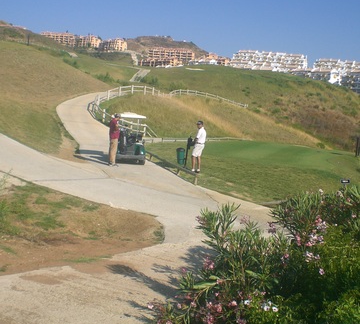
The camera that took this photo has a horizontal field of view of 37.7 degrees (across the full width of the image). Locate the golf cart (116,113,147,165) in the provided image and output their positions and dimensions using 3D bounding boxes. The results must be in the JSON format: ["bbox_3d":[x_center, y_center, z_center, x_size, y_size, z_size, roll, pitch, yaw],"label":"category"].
[{"bbox_3d":[-1.829,-0.882,19.200,1.170,1.780,2.350,-1,8,-10],"label":"golf cart"}]

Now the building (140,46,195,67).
[{"bbox_3d":[-12.583,-102.116,510.000,52.000,18.000,24.000,2,8,12],"label":"building"}]

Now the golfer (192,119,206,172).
[{"bbox_3d":[0.658,-0.504,17.600,0.420,1.760,0.500,-5,9,-30],"label":"golfer"}]

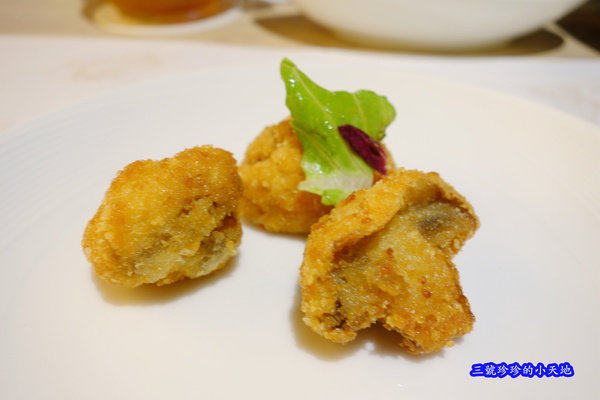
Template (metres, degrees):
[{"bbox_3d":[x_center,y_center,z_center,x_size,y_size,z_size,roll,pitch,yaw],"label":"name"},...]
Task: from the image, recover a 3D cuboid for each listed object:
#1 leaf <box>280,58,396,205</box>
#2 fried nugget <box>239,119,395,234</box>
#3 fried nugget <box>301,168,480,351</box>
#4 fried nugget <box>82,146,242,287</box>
[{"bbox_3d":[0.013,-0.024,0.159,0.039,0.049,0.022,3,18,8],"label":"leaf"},{"bbox_3d":[0.006,-0.010,0.175,0.057,0.034,0.048,0,38,0],"label":"fried nugget"},{"bbox_3d":[0.023,0.017,0.128,0.045,0.049,0.041,-3,38,-5],"label":"fried nugget"},{"bbox_3d":[-0.043,0.005,0.152,0.048,0.039,0.041,-9,38,-11],"label":"fried nugget"}]

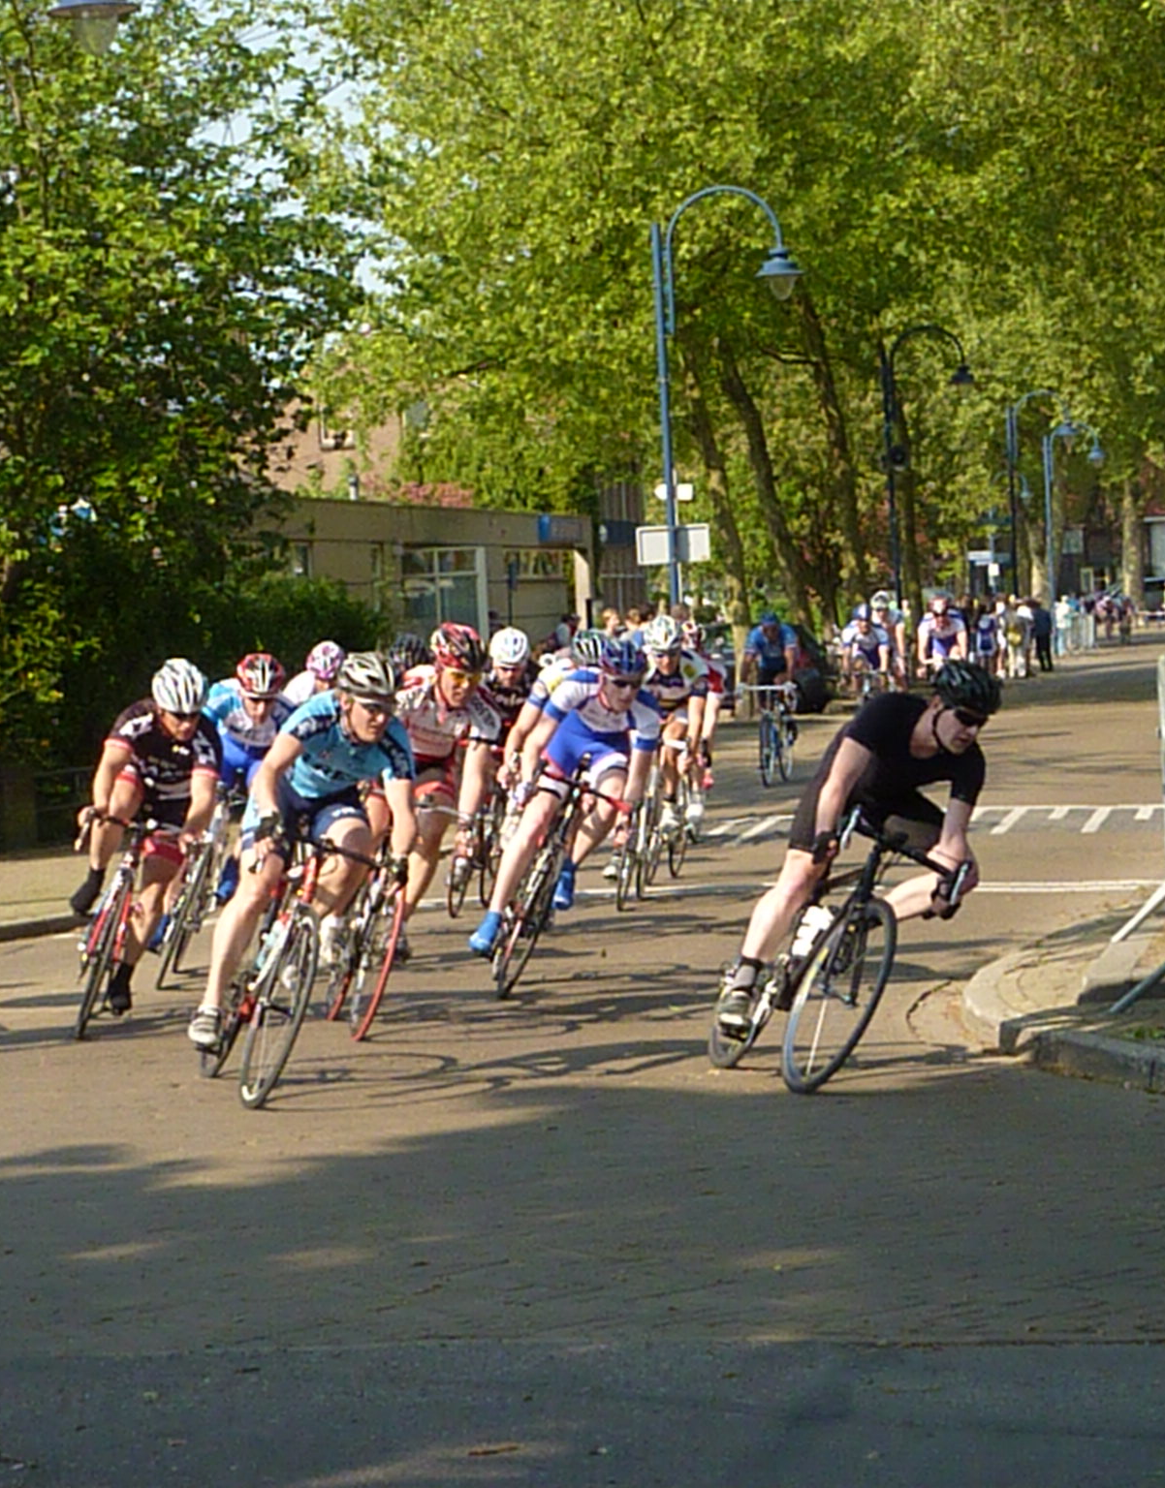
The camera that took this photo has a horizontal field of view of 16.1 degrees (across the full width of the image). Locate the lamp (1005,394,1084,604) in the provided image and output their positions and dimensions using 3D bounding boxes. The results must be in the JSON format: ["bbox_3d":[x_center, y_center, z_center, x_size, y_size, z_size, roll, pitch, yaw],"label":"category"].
[{"bbox_3d":[9.916,-4.495,88.000,1.570,6.150,0.520,-2,2,11],"label":"lamp"}]

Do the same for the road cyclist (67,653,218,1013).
[{"bbox_3d":[-1.840,0.376,17.100,0.560,1.480,1.000,15,-1,-8],"label":"road cyclist"}]

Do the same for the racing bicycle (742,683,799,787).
[{"bbox_3d":[1.812,-0.105,38.768,0.480,0.980,1.650,0,2,12],"label":"racing bicycle"}]

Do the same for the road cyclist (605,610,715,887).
[{"bbox_3d":[0.423,0.048,23.200,0.540,1.500,1.000,13,3,5],"label":"road cyclist"}]

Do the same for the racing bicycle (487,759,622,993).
[{"bbox_3d":[-0.231,0.612,18.255,0.440,0.980,1.650,19,-1,-6],"label":"racing bicycle"}]

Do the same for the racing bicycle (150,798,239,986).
[{"bbox_3d":[-1.814,0.646,19.505,0.440,0.980,1.650,18,1,-2],"label":"racing bicycle"}]

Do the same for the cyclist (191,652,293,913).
[{"bbox_3d":[-1.665,0.281,19.400,0.540,1.490,1.000,17,1,-3],"label":"cyclist"}]

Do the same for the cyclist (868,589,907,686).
[{"bbox_3d":[3.469,-1.015,47.000,0.540,1.480,1.000,0,2,9],"label":"cyclist"}]

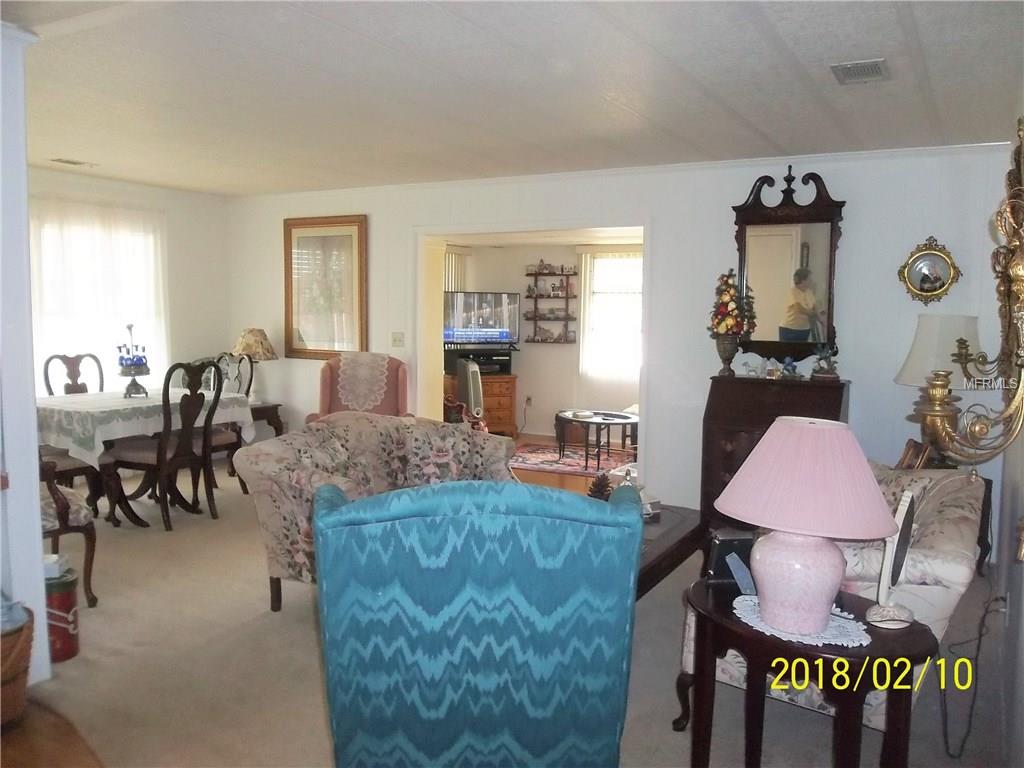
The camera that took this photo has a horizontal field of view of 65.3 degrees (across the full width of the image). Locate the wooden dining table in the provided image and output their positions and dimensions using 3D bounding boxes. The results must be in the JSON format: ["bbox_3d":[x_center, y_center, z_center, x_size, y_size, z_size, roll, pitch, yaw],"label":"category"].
[{"bbox_3d":[-2.530,0.471,5.359,0.970,0.770,1.100,4,6,33],"label":"wooden dining table"}]

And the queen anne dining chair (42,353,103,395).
[{"bbox_3d":[-3.072,0.309,5.917,0.550,1.050,0.540,4,6,30],"label":"queen anne dining chair"}]

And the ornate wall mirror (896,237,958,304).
[{"bbox_3d":[2.435,-0.664,4.672,0.335,0.410,0.060,4,6,30],"label":"ornate wall mirror"}]

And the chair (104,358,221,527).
[{"bbox_3d":[-2.251,0.381,5.275,0.550,1.050,0.550,4,6,30],"label":"chair"}]

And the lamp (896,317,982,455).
[{"bbox_3d":[2.272,0.039,4.251,0.425,0.795,0.425,4,6,30],"label":"lamp"}]

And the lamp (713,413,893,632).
[{"bbox_3d":[0.741,0.351,2.038,0.445,0.528,0.445,4,6,30],"label":"lamp"}]

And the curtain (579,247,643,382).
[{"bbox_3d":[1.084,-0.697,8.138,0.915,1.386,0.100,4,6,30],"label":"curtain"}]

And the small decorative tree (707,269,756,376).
[{"bbox_3d":[1.440,-0.400,5.222,0.290,0.705,0.290,4,6,30],"label":"small decorative tree"}]

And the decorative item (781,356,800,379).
[{"bbox_3d":[1.739,-0.104,4.985,0.100,0.130,0.080,4,6,30],"label":"decorative item"}]

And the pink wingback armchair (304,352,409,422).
[{"bbox_3d":[-1.163,0.289,6.135,0.770,1.030,0.800,0,5,-6],"label":"pink wingback armchair"}]

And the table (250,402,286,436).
[{"bbox_3d":[-2.453,0.445,7.077,0.580,0.500,0.580,4,6,30],"label":"table"}]

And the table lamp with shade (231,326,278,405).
[{"bbox_3d":[-2.334,-0.149,7.213,0.420,0.660,0.420,4,6,30],"label":"table lamp with shade"}]

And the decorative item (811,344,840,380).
[{"bbox_3d":[1.910,-0.127,4.858,0.160,0.220,0.110,4,6,30],"label":"decorative item"}]

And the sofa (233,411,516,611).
[{"bbox_3d":[-0.589,0.596,4.044,0.820,0.900,1.430,3,6,26],"label":"sofa"}]

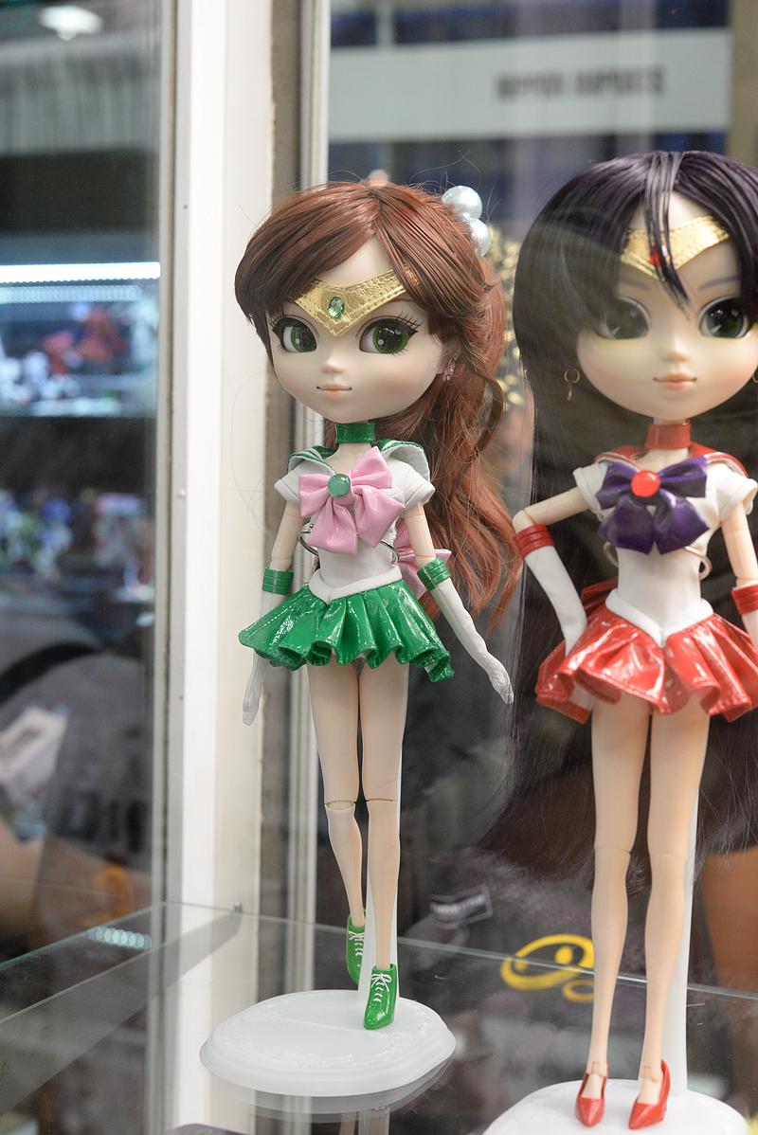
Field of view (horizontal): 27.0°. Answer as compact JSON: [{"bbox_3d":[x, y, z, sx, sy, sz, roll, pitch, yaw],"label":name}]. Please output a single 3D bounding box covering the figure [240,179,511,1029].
[{"bbox_3d":[0.001,0.014,0.593,0.113,0.314,0.102,3,4,24],"label":"figure"}]

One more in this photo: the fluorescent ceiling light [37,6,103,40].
[{"bbox_3d":[-2.144,-3.803,11.000,0.430,0.180,0.430,0,4,-11],"label":"fluorescent ceiling light"}]

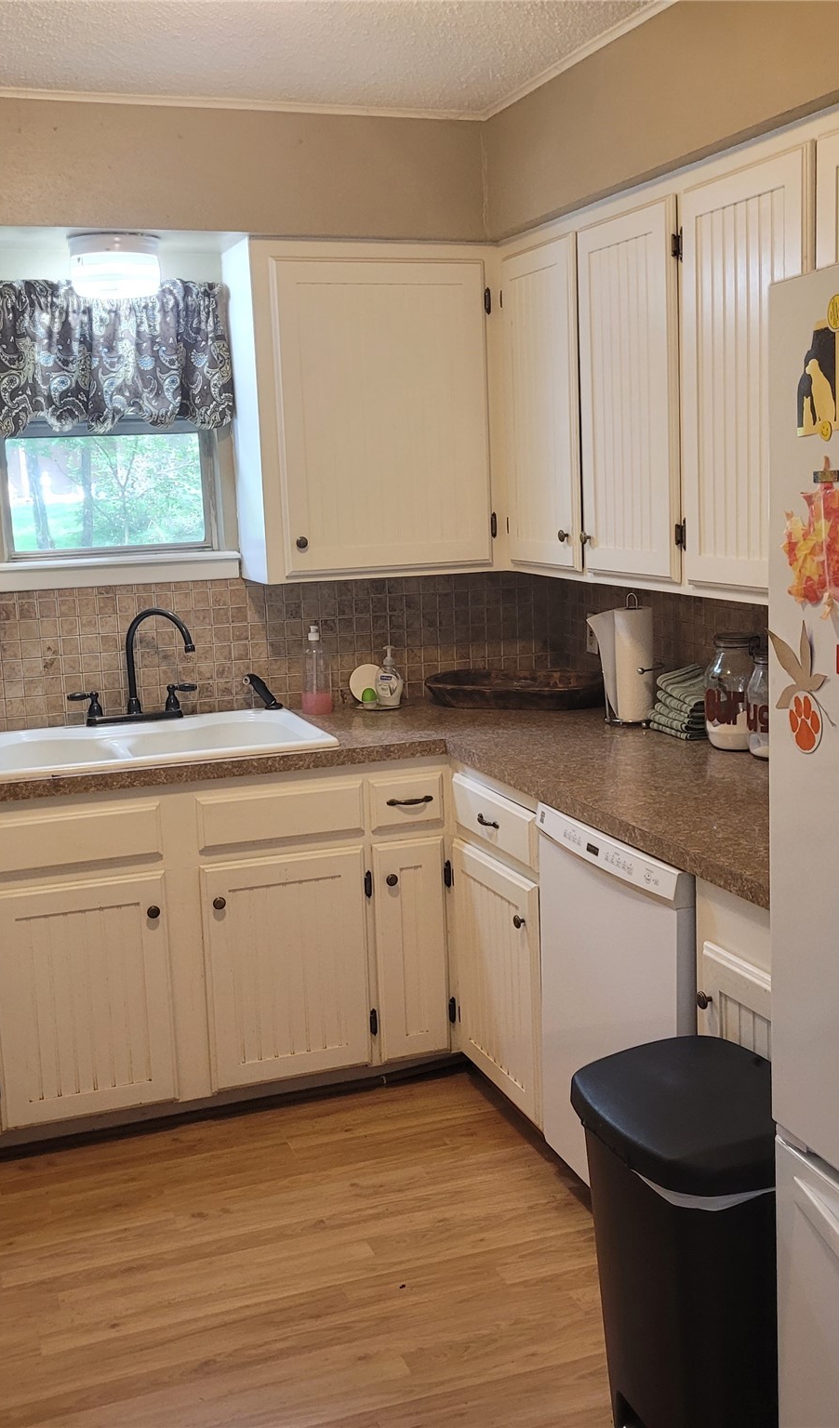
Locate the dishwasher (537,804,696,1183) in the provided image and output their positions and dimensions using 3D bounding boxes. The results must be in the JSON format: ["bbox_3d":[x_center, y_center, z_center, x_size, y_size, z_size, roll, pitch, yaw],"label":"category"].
[{"bbox_3d":[0.642,0.620,2.900,0.610,0.825,0.600,-5,10,-19],"label":"dishwasher"}]

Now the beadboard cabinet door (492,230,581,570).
[{"bbox_3d":[0.309,-0.752,3.521,0.022,0.775,0.428,-5,10,-19],"label":"beadboard cabinet door"}]

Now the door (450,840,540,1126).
[{"bbox_3d":[0.182,0.610,3.325,0.025,0.554,0.473,-5,10,-19],"label":"door"}]

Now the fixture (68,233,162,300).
[{"bbox_3d":[-0.745,-1.088,3.506,0.230,0.140,0.230,-5,10,-19],"label":"fixture"}]

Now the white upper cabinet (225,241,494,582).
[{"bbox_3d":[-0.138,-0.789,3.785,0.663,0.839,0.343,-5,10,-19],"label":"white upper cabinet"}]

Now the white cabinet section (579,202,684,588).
[{"bbox_3d":[0.449,-0.684,3.114,0.022,0.772,0.405,-5,10,-19],"label":"white cabinet section"}]

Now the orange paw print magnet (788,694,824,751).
[{"bbox_3d":[0.479,0.012,1.773,0.005,0.076,0.076,-5,10,-16],"label":"orange paw print magnet"}]

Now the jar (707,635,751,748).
[{"bbox_3d":[0.724,-0.053,3.317,0.118,0.260,0.118,-2,9,0],"label":"jar"}]

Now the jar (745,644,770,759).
[{"bbox_3d":[0.784,-0.027,3.168,0.110,0.250,0.110,-2,10,0],"label":"jar"}]

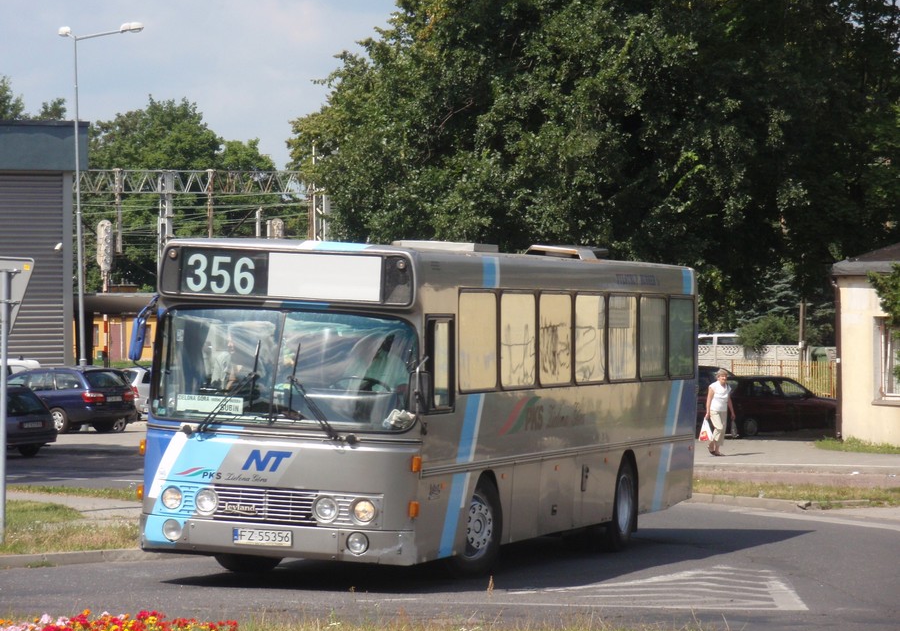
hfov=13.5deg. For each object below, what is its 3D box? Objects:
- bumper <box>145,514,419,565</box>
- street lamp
[{"bbox_3d":[-1.501,1.919,32.458,2.480,0.310,0.380,3,1,16],"label":"bumper"},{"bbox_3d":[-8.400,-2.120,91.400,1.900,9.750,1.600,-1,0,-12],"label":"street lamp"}]

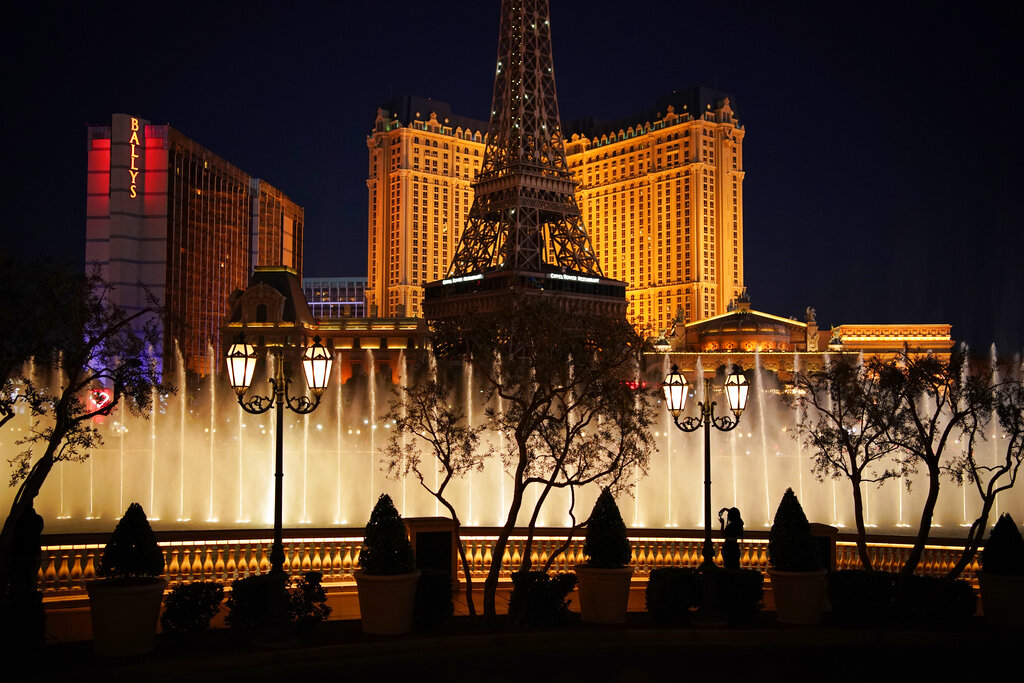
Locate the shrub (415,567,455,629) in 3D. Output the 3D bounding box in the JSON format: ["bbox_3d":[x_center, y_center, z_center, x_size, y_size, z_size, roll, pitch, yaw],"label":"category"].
[{"bbox_3d":[-1.269,3.886,15.200,0.820,0.800,0.800,1,-4,-8],"label":"shrub"}]

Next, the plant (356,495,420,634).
[{"bbox_3d":[-1.829,3.185,14.450,0.960,2.000,0.960,1,-4,-12],"label":"plant"}]

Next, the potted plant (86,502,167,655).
[{"bbox_3d":[-4.919,2.987,12.700,0.960,1.880,0.960,2,-4,-20],"label":"potted plant"}]

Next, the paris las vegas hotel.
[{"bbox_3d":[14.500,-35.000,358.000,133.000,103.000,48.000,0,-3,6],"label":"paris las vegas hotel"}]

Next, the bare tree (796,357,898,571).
[{"bbox_3d":[6.026,2.599,17.940,1.900,4.750,1.750,0,-3,0],"label":"bare tree"}]

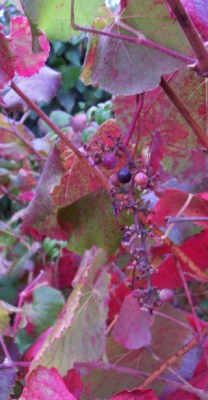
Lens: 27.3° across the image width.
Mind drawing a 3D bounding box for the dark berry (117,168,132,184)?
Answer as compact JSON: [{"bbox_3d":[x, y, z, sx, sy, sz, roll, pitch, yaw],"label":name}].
[{"bbox_3d":[0.018,-0.021,0.370,0.013,0.013,0.013,-2,10,0],"label":"dark berry"}]

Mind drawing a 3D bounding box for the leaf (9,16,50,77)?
[{"bbox_3d":[-0.067,-0.138,0.385,0.039,0.055,0.018,-3,3,-6],"label":"leaf"}]

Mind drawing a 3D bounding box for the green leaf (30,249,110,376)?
[{"bbox_3d":[-0.028,0.103,0.380,0.064,0.123,0.030,17,3,-5],"label":"green leaf"}]

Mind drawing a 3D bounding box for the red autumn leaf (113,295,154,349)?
[{"bbox_3d":[0.026,0.110,0.385,0.036,0.051,0.012,-3,3,0],"label":"red autumn leaf"}]

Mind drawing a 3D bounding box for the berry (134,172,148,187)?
[{"bbox_3d":[0.033,-0.017,0.370,0.012,0.013,0.012,-2,10,0],"label":"berry"}]

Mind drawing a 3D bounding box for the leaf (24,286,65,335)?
[{"bbox_3d":[-0.065,0.124,0.480,0.049,0.055,0.020,0,6,0],"label":"leaf"}]

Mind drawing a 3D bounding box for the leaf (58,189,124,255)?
[{"bbox_3d":[-0.011,0.020,0.390,0.060,0.061,0.025,-3,3,0],"label":"leaf"}]

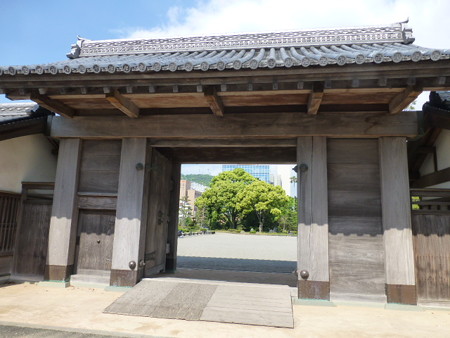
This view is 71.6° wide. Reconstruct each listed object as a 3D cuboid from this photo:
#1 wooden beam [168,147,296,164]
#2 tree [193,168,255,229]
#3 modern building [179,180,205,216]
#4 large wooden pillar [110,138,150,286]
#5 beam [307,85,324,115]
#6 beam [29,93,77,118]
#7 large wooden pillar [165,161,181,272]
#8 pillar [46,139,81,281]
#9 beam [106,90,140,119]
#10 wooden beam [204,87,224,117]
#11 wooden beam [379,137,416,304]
[{"bbox_3d":[0.270,-0.321,9.282,3.800,0.430,0.240,0,-9,9],"label":"wooden beam"},{"bbox_3d":[0.313,3.812,40.567,8.300,7.711,7.300,2,-8,1],"label":"tree"},{"bbox_3d":[-12.481,11.458,116.063,10.000,14.452,9.000,-4,-10,33],"label":"modern building"},{"bbox_3d":[-1.996,0.895,6.824,0.558,3.100,0.434,1,-9,8],"label":"large wooden pillar"},{"bbox_3d":[1.783,-1.379,6.172,0.170,0.230,1.120,0,-9,9],"label":"beam"},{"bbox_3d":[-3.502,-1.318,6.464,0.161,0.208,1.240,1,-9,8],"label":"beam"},{"bbox_3d":[-1.579,1.446,9.436,0.356,3.177,0.372,1,-9,8],"label":"large wooden pillar"},{"bbox_3d":[-3.822,0.955,7.635,0.508,3.338,0.420,0,-9,9],"label":"pillar"},{"bbox_3d":[-2.182,-1.405,6.773,0.170,0.220,1.120,0,-9,9],"label":"beam"},{"bbox_3d":[-0.194,-1.395,6.472,0.170,0.230,1.120,0,-9,9],"label":"wooden beam"},{"bbox_3d":[3.531,1.012,6.518,0.518,3.338,0.420,0,-9,9],"label":"wooden beam"}]

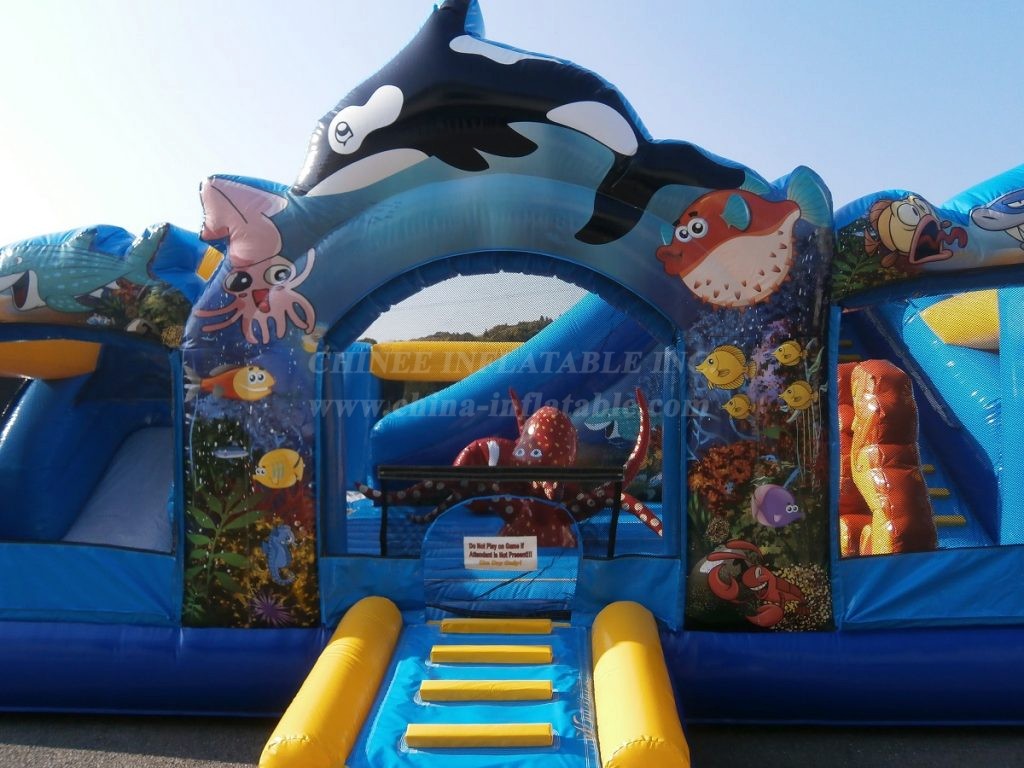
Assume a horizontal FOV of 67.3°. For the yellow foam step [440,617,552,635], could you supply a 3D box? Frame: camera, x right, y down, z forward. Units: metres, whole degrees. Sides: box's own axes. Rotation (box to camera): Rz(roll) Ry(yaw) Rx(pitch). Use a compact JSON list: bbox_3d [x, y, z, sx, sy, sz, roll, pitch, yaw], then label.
[{"bbox_3d":[-0.079,1.266,4.014,0.575,0.052,0.075,-1,8,3],"label":"yellow foam step"}]

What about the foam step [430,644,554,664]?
[{"bbox_3d":[-0.094,1.306,3.715,0.575,0.052,0.075,-1,8,3],"label":"foam step"}]

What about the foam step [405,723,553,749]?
[{"bbox_3d":[-0.127,1.395,3.051,0.575,0.052,0.075,-1,8,3],"label":"foam step"}]

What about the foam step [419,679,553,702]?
[{"bbox_3d":[-0.111,1.350,3.386,0.575,0.052,0.075,-1,8,3],"label":"foam step"}]

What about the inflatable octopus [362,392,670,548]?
[{"bbox_3d":[0.010,0.550,6.050,2.200,1.220,1.750,0,-1,27],"label":"inflatable octopus"}]

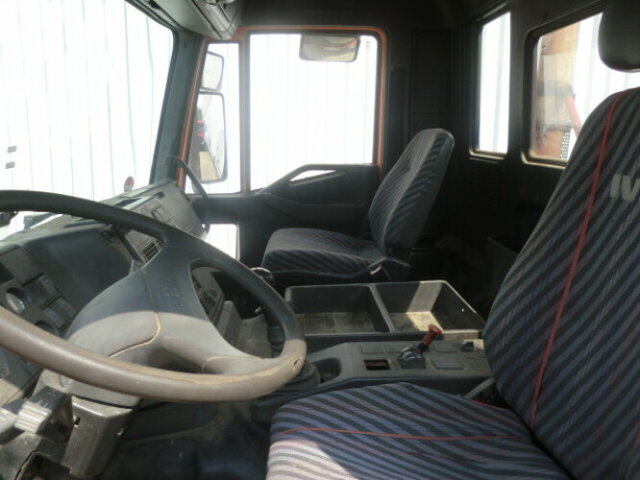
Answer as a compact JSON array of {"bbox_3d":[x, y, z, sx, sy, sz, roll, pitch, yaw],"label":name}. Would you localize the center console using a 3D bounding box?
[{"bbox_3d":[0.153,0.315,1.500,0.685,0.185,0.645,-1,13,-4],"label":"center console"}]

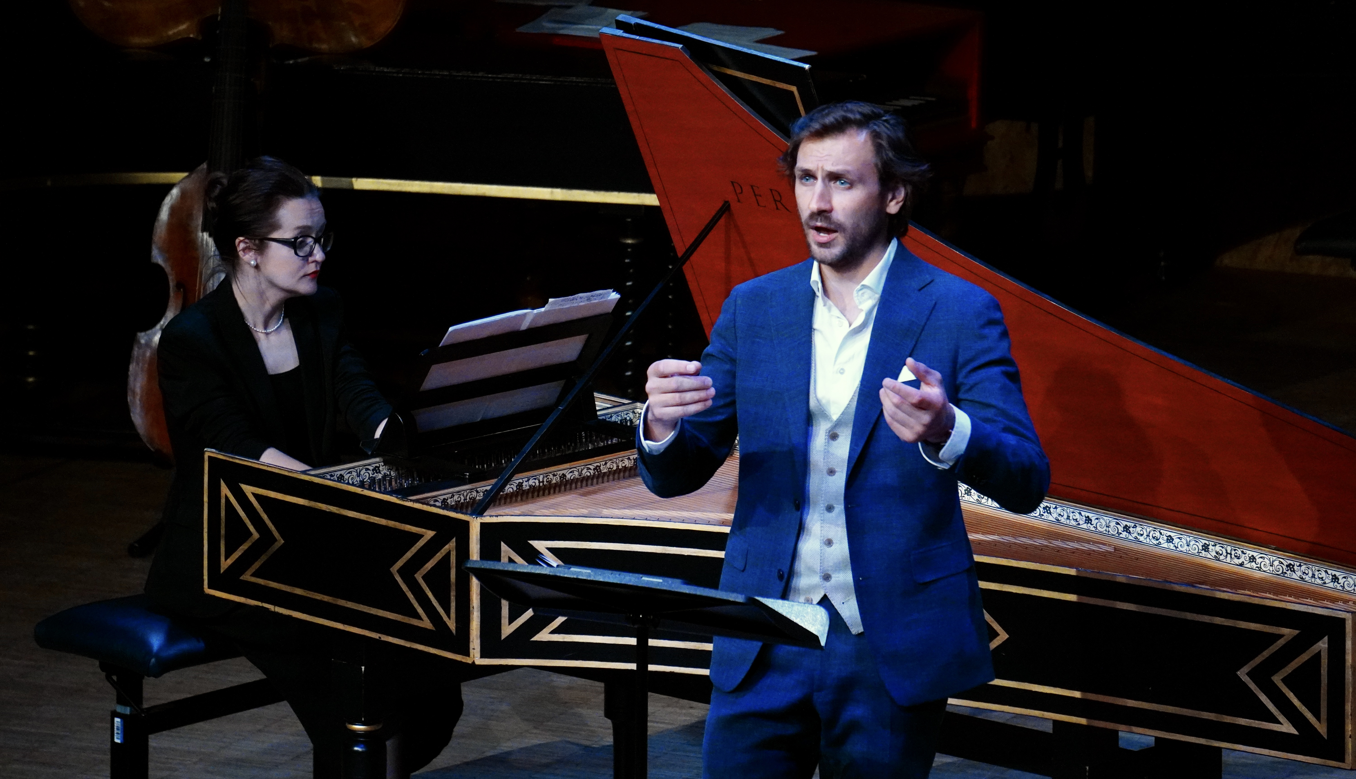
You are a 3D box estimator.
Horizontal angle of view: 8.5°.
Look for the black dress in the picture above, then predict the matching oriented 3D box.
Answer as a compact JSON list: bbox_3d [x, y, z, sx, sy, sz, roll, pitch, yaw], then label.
[{"bbox_3d":[-0.643,0.229,15.800,0.640,0.800,0.500,12,17,44],"label":"black dress"}]

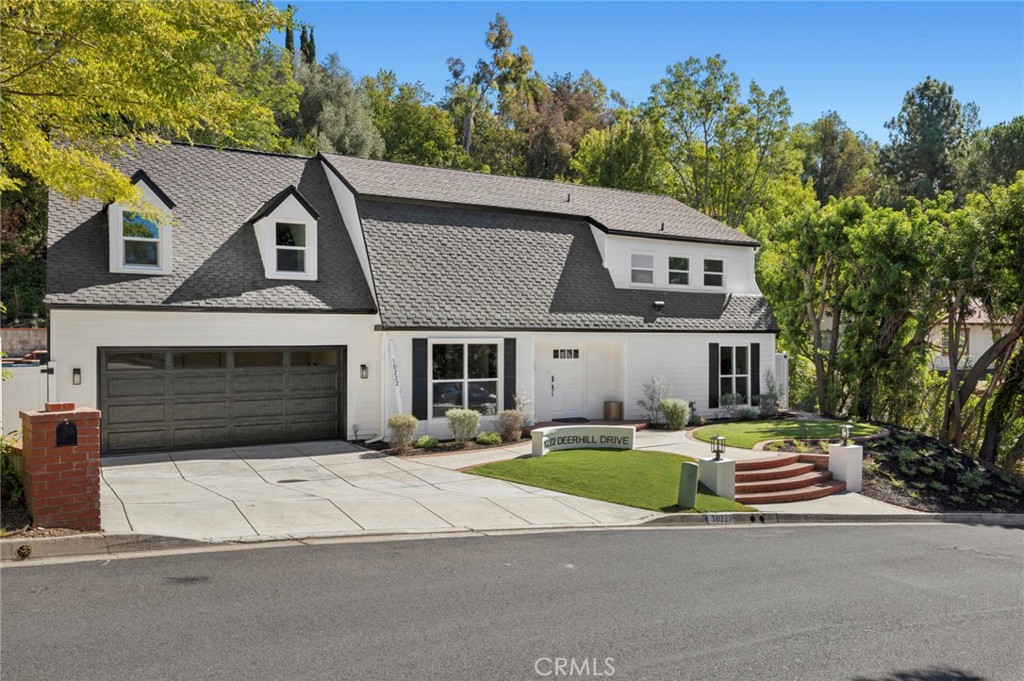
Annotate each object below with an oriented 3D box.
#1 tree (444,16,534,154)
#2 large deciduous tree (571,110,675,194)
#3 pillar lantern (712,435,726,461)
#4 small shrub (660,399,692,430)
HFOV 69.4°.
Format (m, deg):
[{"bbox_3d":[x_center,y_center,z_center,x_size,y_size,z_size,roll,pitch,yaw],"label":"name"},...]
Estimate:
[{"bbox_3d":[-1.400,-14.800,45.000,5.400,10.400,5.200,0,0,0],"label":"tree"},{"bbox_3d":[5.300,-6.200,36.000,5.200,10.000,5.200,0,0,0],"label":"large deciduous tree"},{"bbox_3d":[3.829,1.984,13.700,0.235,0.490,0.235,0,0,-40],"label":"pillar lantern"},{"bbox_3d":[4.386,1.973,19.700,0.830,0.820,0.800,0,0,0],"label":"small shrub"}]

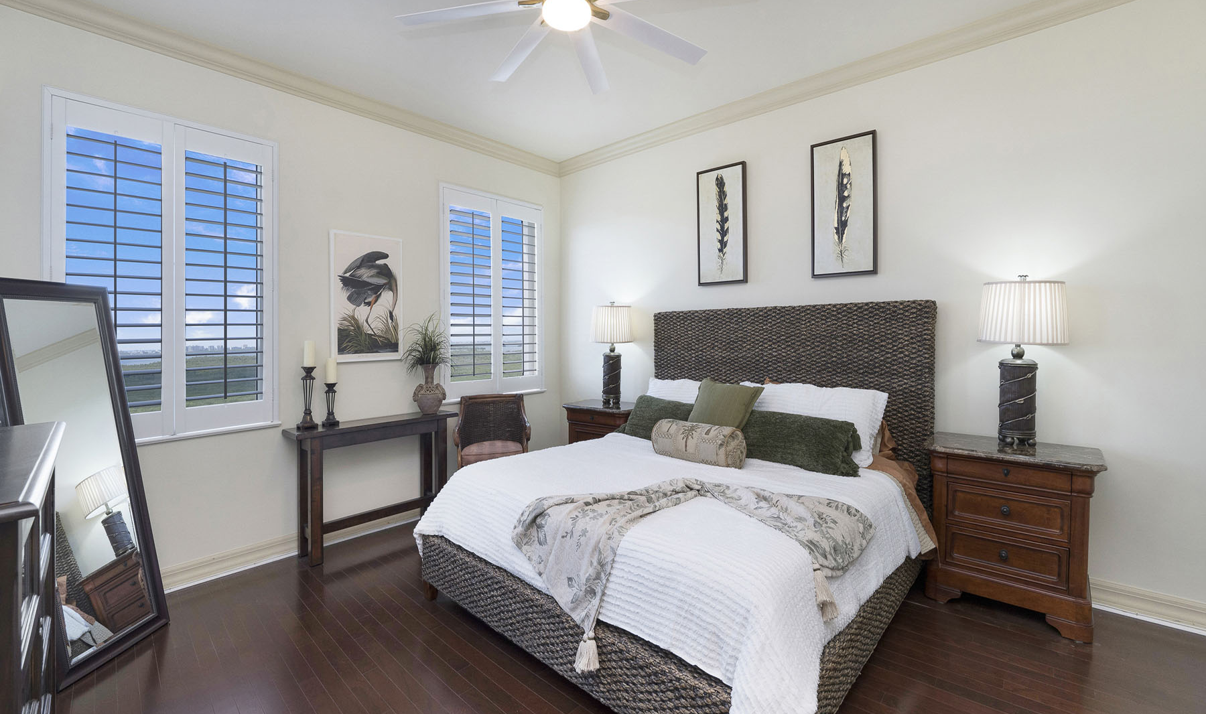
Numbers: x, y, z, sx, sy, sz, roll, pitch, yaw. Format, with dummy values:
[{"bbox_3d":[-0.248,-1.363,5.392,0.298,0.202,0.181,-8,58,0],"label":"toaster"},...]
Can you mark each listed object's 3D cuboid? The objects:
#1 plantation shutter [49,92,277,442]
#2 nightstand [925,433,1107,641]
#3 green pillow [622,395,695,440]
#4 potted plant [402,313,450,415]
[{"bbox_3d":[-2.332,-0.420,2.590,0.070,1.730,0.930,1,3,43],"label":"plantation shutter"},{"bbox_3d":[2.089,0.868,2.423,0.650,0.790,0.470,1,3,40],"label":"nightstand"},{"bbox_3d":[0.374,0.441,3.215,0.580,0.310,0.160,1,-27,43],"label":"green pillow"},{"bbox_3d":[-1.295,0.052,3.484,0.360,0.760,0.360,1,3,43],"label":"potted plant"}]

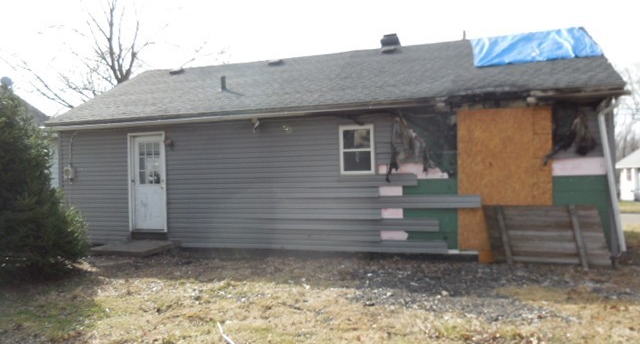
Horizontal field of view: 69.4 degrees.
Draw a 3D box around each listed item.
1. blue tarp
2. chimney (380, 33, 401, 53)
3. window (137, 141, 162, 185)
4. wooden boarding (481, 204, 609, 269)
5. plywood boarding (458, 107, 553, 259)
[{"bbox_3d":[4.319,-2.578,9.489,2.400,0.100,2.100,-1,29,18],"label":"blue tarp"},{"bbox_3d":[1.725,-3.100,11.151,0.420,0.430,0.420,-1,0,18],"label":"chimney"},{"bbox_3d":[-3.695,-0.180,10.042,0.570,0.920,0.050,-1,0,18],"label":"window"},{"bbox_3d":[3.616,1.021,7.453,1.760,0.980,0.090,-4,-17,18],"label":"wooden boarding"},{"bbox_3d":[3.117,0.218,7.801,1.500,2.560,0.040,-1,0,18],"label":"plywood boarding"}]

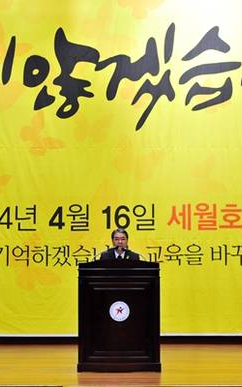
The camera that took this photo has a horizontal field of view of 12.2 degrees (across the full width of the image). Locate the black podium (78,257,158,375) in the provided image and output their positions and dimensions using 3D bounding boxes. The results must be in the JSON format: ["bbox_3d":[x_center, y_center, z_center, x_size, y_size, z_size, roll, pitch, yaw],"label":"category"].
[{"bbox_3d":[-0.012,1.398,13.180,0.945,1.290,0.600,0,-1,0],"label":"black podium"}]

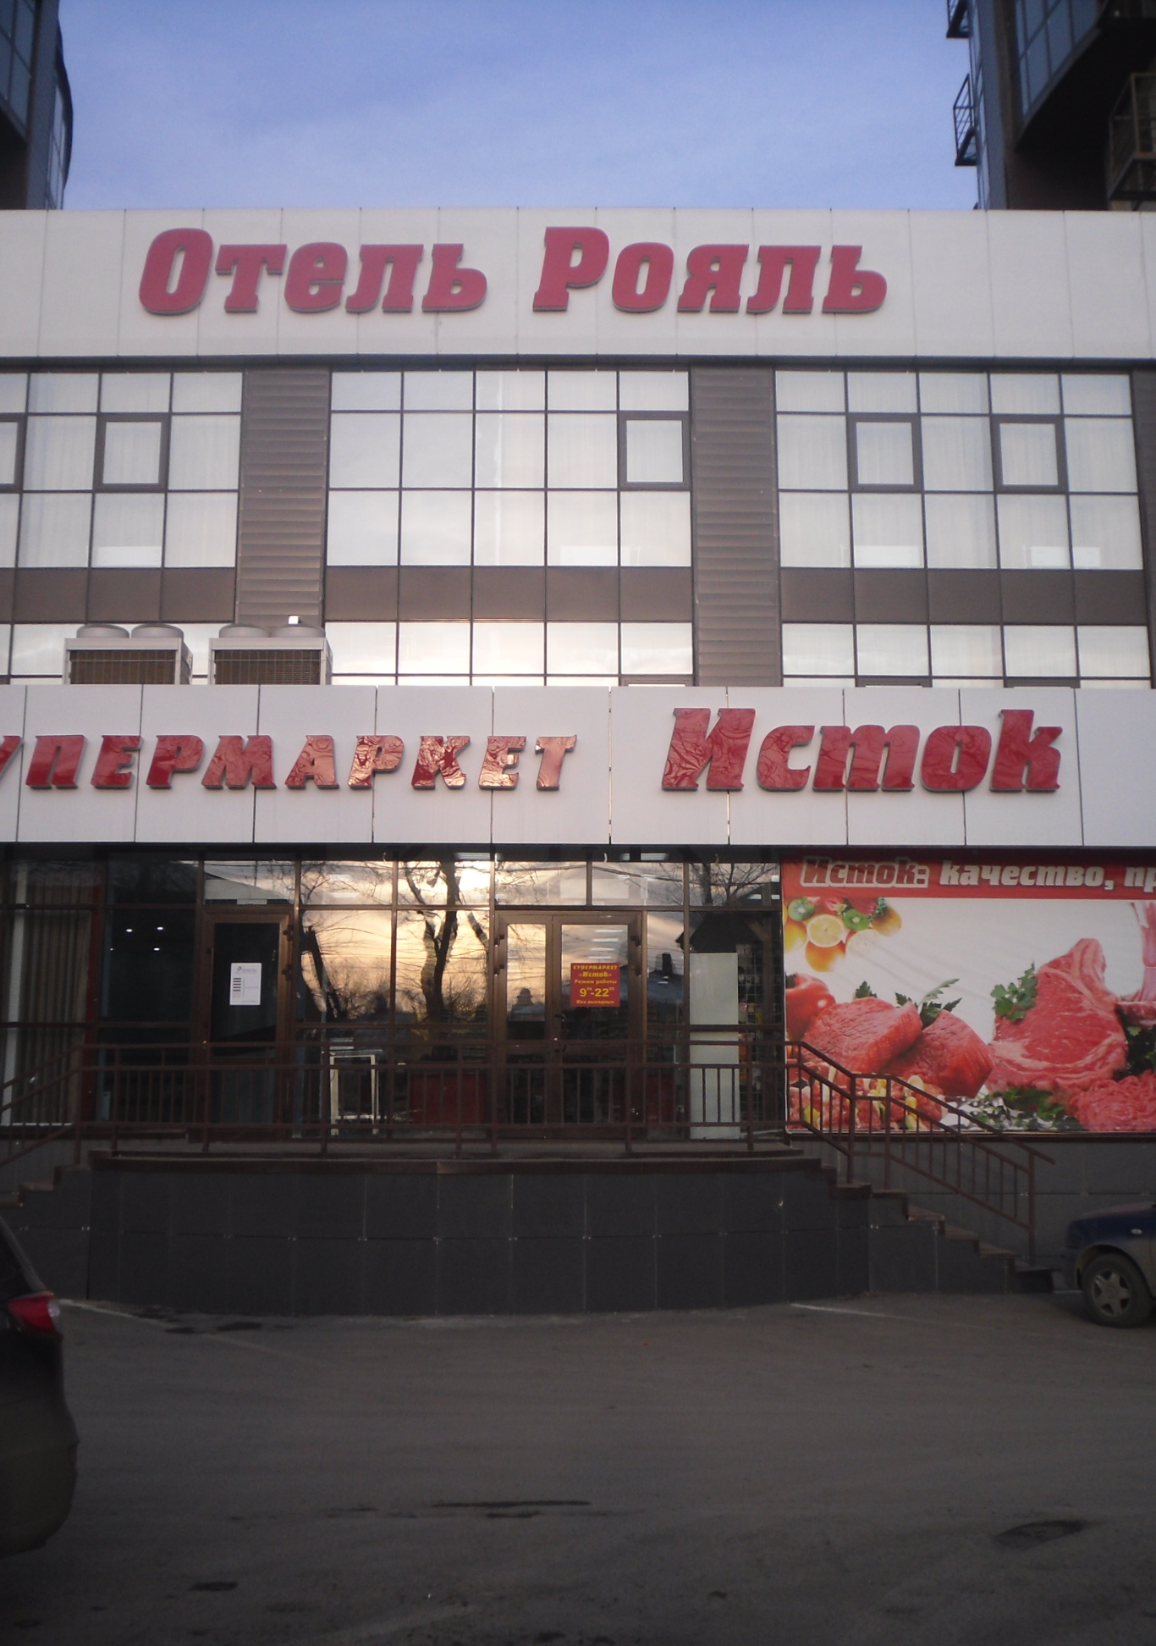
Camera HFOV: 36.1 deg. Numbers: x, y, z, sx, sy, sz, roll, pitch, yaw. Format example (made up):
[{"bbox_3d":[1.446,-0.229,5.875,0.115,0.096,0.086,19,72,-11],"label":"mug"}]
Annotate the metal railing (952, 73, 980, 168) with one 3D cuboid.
[{"bbox_3d":[8.195,-14.514,36.750,0.510,1.350,1.150,0,-10,0],"label":"metal railing"}]

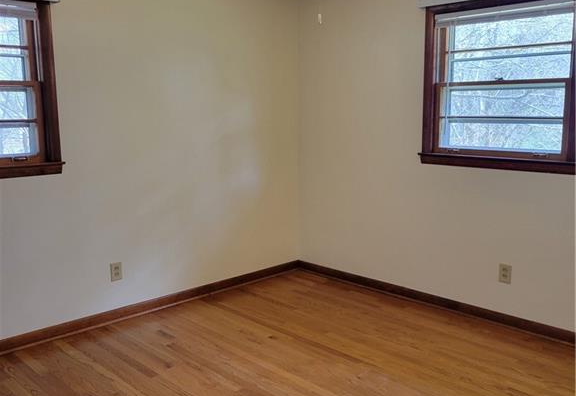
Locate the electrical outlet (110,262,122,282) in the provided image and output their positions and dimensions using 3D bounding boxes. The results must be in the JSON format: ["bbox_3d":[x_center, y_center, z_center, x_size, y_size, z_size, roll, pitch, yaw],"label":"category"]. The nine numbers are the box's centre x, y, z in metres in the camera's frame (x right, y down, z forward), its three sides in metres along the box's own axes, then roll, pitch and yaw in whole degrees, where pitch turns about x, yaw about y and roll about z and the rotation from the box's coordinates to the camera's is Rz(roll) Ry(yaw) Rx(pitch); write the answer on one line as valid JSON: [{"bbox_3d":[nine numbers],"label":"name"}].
[{"bbox_3d":[-1.151,0.493,3.879,0.075,0.120,0.010,-9,12,-43],"label":"electrical outlet"}]

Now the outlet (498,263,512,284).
[{"bbox_3d":[1.400,0.486,3.719,0.010,0.120,0.075,-9,12,-43],"label":"outlet"}]

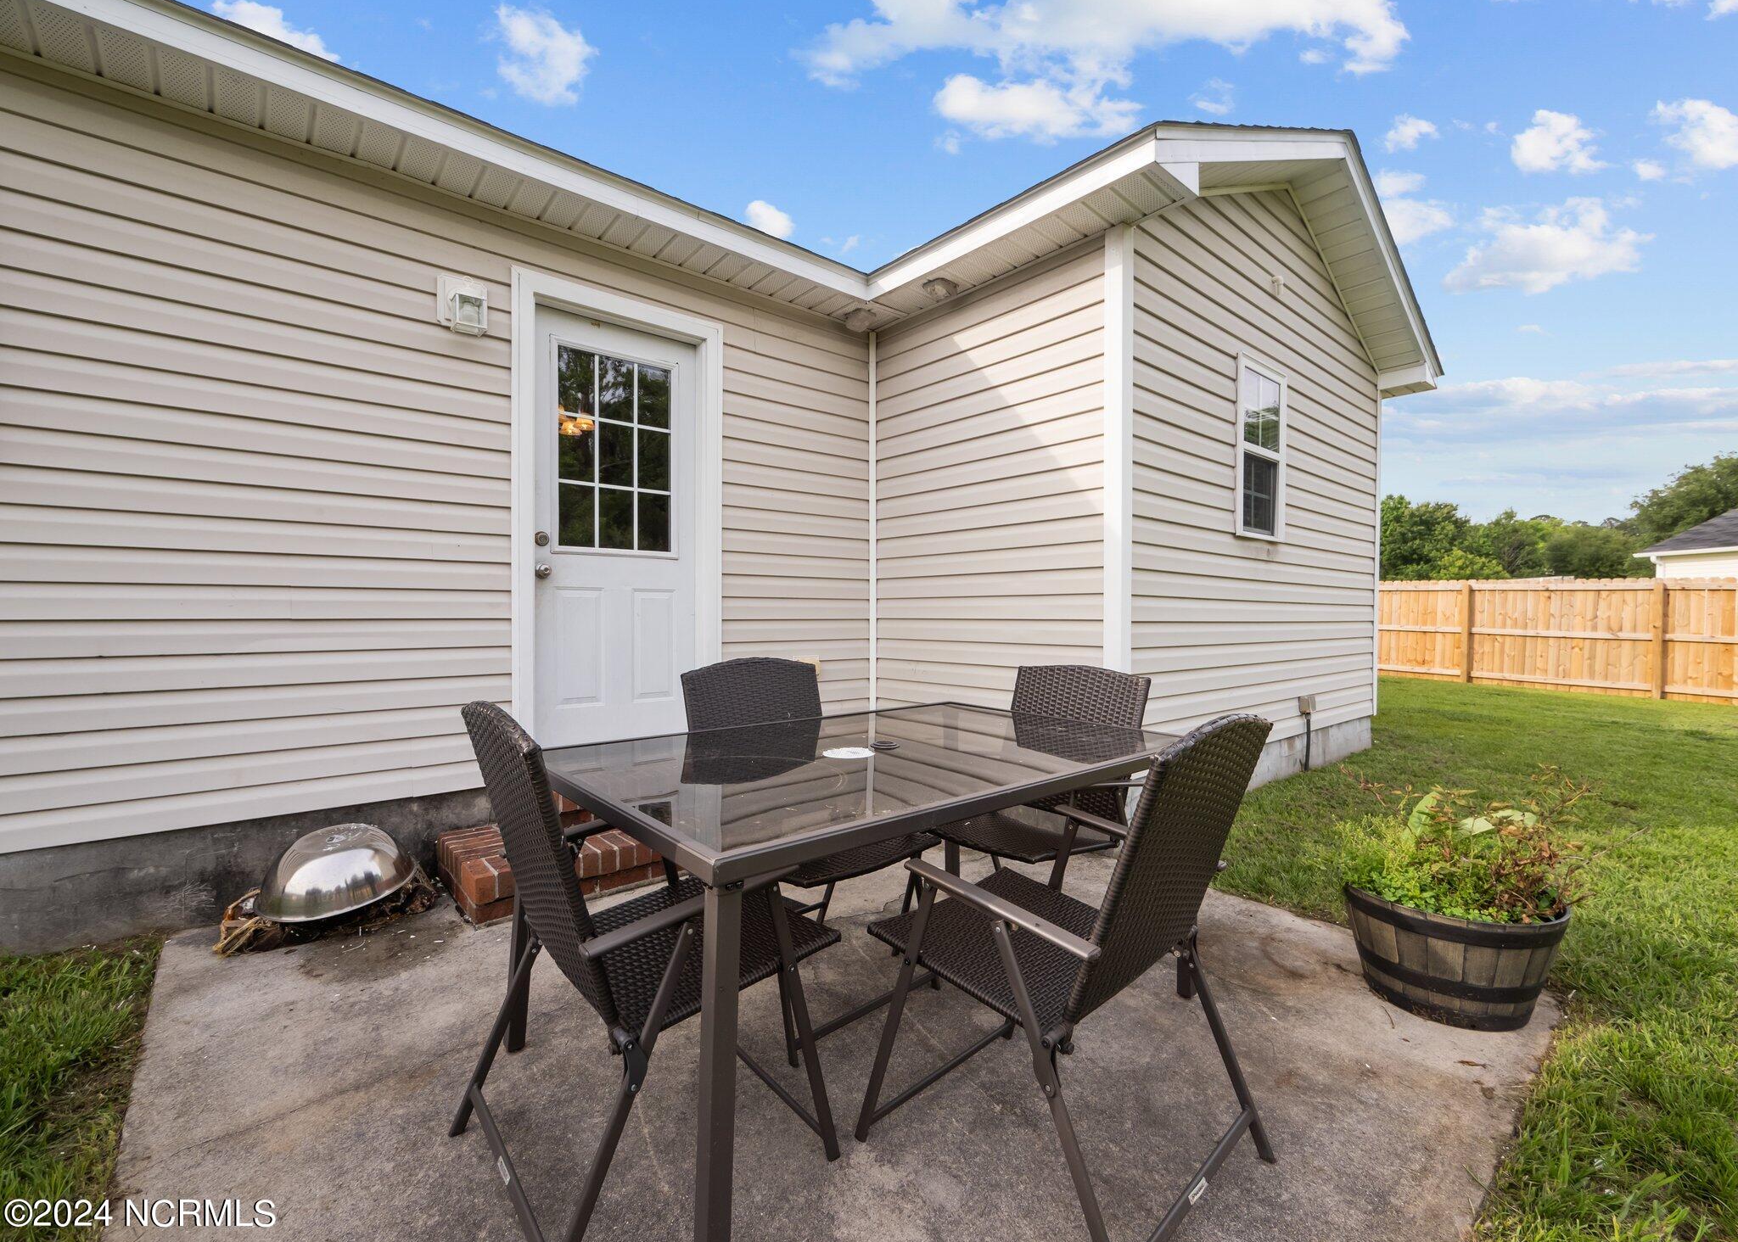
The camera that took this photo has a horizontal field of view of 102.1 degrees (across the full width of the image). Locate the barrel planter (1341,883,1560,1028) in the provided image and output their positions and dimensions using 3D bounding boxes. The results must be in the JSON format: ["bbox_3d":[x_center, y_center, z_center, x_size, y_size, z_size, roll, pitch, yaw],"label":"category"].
[{"bbox_3d":[1.652,0.914,2.010,0.505,0.290,0.505,0,0,0],"label":"barrel planter"}]

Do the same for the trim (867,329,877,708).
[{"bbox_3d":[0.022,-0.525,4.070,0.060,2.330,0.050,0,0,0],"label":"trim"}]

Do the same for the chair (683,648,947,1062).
[{"bbox_3d":[-0.178,0.579,2.010,0.600,0.900,0.620,0,0,-43],"label":"chair"}]

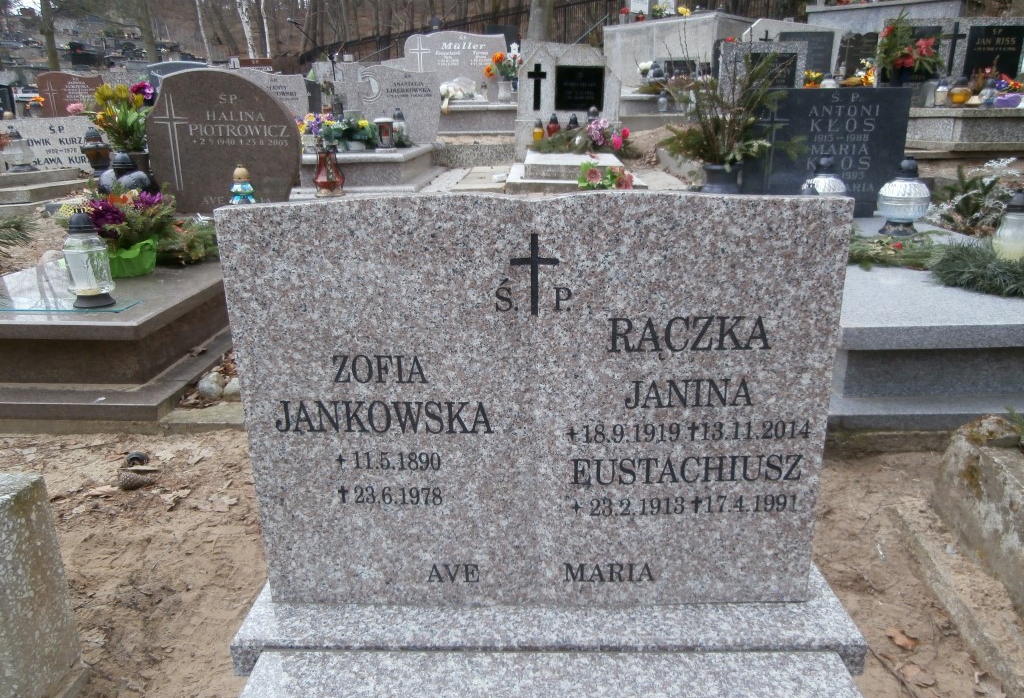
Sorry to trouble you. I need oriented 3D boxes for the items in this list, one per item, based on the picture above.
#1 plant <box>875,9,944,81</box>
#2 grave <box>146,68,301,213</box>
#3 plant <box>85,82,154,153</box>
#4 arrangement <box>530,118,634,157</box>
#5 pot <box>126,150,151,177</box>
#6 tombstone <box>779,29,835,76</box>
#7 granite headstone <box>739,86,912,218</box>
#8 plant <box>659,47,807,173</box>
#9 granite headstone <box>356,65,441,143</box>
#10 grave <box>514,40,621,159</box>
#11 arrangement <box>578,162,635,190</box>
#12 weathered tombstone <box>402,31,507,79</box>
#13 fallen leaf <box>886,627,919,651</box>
[{"bbox_3d":[3.267,-2.484,5.850,0.490,0.620,0.380,1,18,6],"label":"plant"},{"bbox_3d":[-1.241,-0.906,3.118,0.645,0.605,0.080,0,15,3],"label":"grave"},{"bbox_3d":[-2.122,-1.239,3.800,0.380,0.390,0.310,-1,18,0],"label":"plant"},{"bbox_3d":[0.459,-1.376,4.602,0.660,0.240,0.320,0,18,2],"label":"arrangement"},{"bbox_3d":[-1.605,-0.722,3.028,0.165,0.240,0.165,0,18,3],"label":"pot"},{"bbox_3d":[2.573,-2.581,6.229,0.460,0.380,0.060,0,17,2],"label":"tombstone"},{"bbox_3d":[1.383,-0.872,3.163,0.690,0.550,0.090,0,16,1],"label":"granite headstone"},{"bbox_3d":[0.883,-1.010,3.019,0.540,0.450,0.420,0,18,1],"label":"plant"},{"bbox_3d":[-0.927,-1.972,5.750,0.690,0.640,0.110,0,18,4],"label":"granite headstone"},{"bbox_3d":[0.457,-2.047,5.850,0.850,0.960,0.220,-1,18,2],"label":"grave"},{"bbox_3d":[0.552,-1.011,4.150,0.320,0.180,0.220,-1,18,2],"label":"arrangement"},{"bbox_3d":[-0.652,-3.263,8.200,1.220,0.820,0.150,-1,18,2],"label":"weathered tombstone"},{"bbox_3d":[0.626,0.460,1.142,0.036,0.017,0.053,-17,23,-39],"label":"fallen leaf"}]

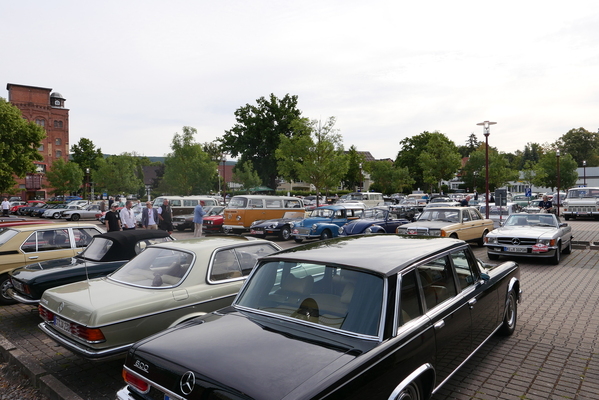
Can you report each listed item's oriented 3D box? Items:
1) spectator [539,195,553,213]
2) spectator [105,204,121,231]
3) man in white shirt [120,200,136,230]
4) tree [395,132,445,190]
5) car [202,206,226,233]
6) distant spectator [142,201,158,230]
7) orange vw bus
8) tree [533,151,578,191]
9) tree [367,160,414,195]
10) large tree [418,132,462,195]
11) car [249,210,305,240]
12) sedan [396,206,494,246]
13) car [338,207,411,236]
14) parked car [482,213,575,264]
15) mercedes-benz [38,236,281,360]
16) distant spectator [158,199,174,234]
[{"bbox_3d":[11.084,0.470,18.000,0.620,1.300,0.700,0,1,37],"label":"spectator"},{"bbox_3d":[-6.506,1.008,13.900,0.550,1.800,0.340,-1,1,-27],"label":"spectator"},{"bbox_3d":[-6.563,0.904,15.300,0.520,1.760,0.340,0,0,-37],"label":"man in white shirt"},{"bbox_3d":[20.486,-5.485,66.000,9.580,11.830,9.580,-1,1,17],"label":"tree"},{"bbox_3d":[-3.844,1.077,22.600,1.660,1.390,4.250,0,0,39],"label":"car"},{"bbox_3d":[-5.873,0.966,15.800,0.570,1.790,0.360,-1,1,-21],"label":"distant spectator"},{"bbox_3d":[-1.702,0.800,20.739,1.740,1.940,4.500,0,1,38],"label":"orange vw bus"},{"bbox_3d":[32.574,-2.541,50.959,5.000,7.100,5.000,-1,1,0],"label":"tree"},{"bbox_3d":[12.756,-1.933,56.000,6.600,7.210,6.600,0,0,0],"label":"tree"},{"bbox_3d":[15.882,-3.003,45.000,5.300,9.310,5.300,0,0,0],"label":"large tree"},{"bbox_3d":[-0.263,1.146,19.081,1.680,1.210,4.550,0,0,41],"label":"car"},{"bbox_3d":[5.498,0.999,14.859,1.786,1.440,4.700,0,0,42],"label":"sedan"},{"bbox_3d":[3.211,1.052,15.912,1.570,1.430,4.070,0,1,40],"label":"car"},{"bbox_3d":[7.093,1.065,12.185,1.790,1.290,4.390,0,0,37],"label":"parked car"},{"bbox_3d":[-1.270,1.290,6.250,1.790,1.400,4.640,0,1,38],"label":"mercedes-benz"},{"bbox_3d":[-5.305,0.920,15.889,0.600,1.840,0.420,-1,1,-20],"label":"distant spectator"}]

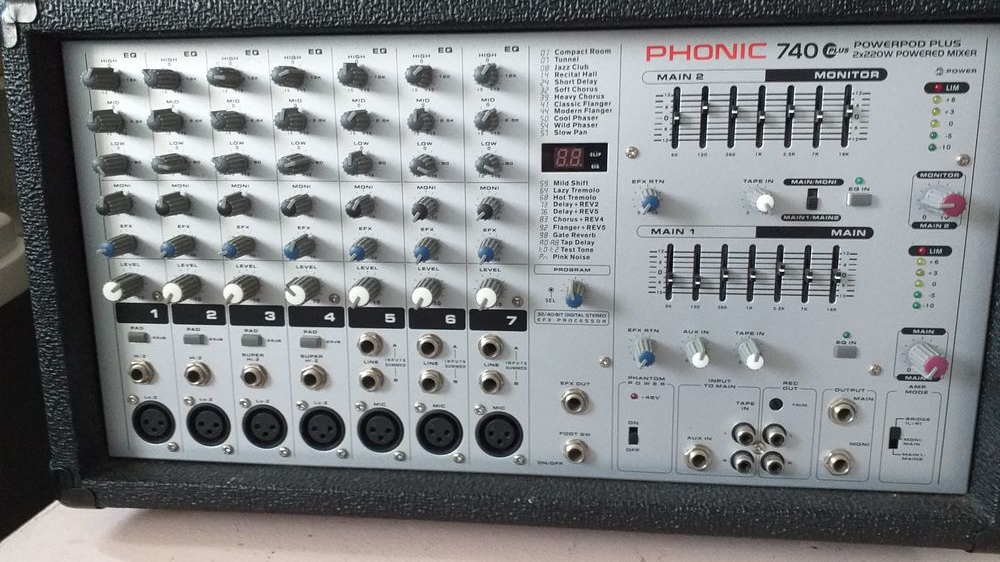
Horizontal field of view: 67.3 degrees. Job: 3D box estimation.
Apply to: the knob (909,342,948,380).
[{"bbox_3d":[0.184,0.034,0.321,0.012,0.012,0.015,1,11,6],"label":"knob"}]

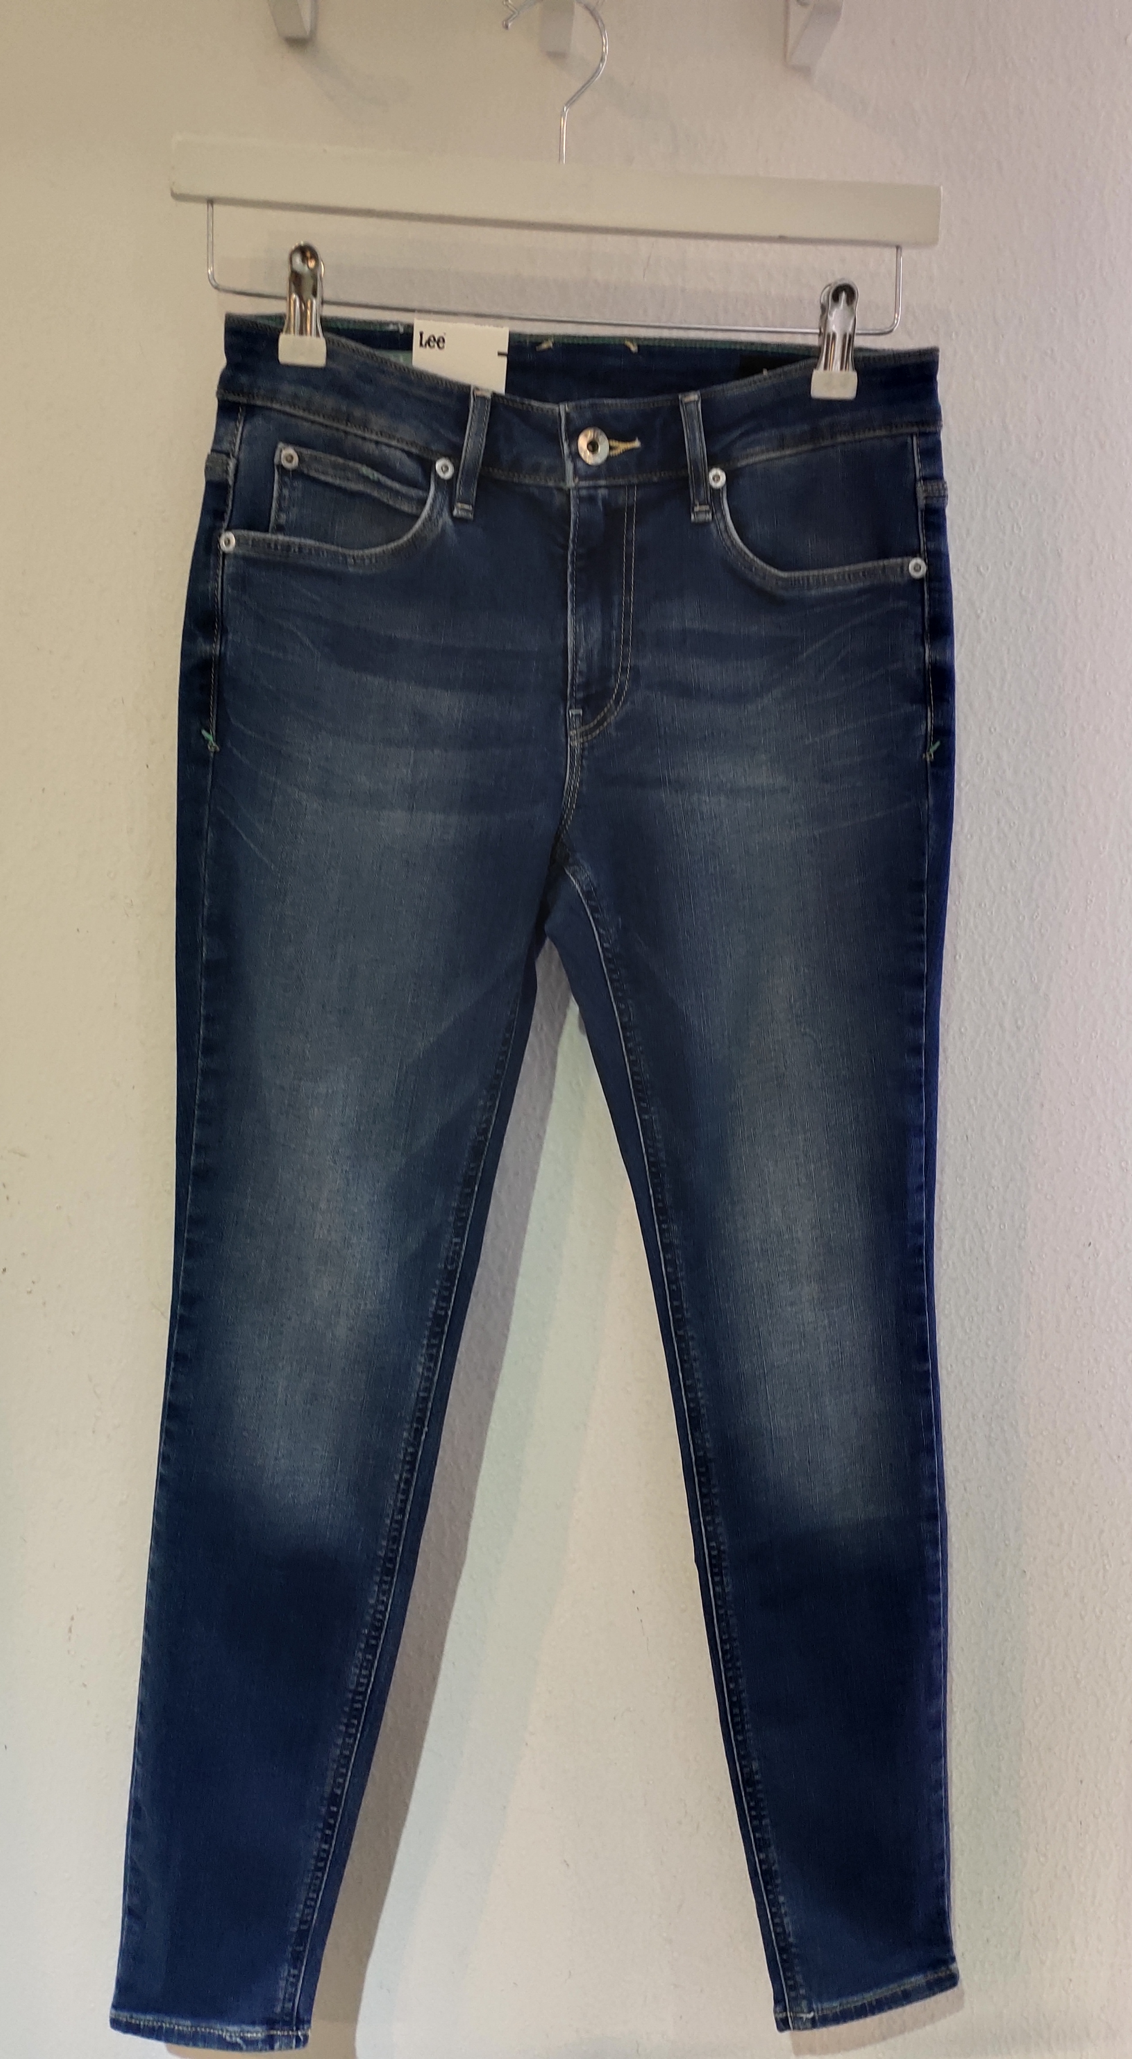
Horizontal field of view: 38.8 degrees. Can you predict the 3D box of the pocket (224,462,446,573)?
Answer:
[{"bbox_3d":[-0.128,-0.285,0.897,0.121,0.055,0.020,1,9,0],"label":"pocket"}]

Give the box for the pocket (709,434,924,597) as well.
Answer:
[{"bbox_3d":[0.142,-0.292,0.918,0.118,0.083,0.020,-1,9,-9],"label":"pocket"}]

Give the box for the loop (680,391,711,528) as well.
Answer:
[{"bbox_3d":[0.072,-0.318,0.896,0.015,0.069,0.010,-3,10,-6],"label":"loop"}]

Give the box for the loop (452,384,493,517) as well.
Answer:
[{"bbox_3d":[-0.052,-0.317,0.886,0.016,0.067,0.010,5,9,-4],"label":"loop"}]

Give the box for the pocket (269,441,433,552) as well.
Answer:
[{"bbox_3d":[-0.119,-0.296,0.894,0.089,0.056,0.015,1,9,0],"label":"pocket"}]

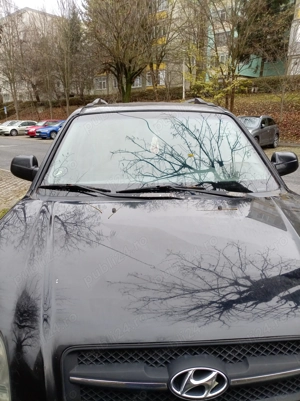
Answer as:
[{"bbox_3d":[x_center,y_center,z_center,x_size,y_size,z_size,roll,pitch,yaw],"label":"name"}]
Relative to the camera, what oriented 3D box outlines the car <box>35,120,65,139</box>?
[{"bbox_3d":[-7.500,-6.008,24.281,1.810,1.470,4.500,12,20,37],"label":"car"}]

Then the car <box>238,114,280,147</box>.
[{"bbox_3d":[5.570,-3.722,15.835,1.860,1.660,4.450,14,21,40],"label":"car"}]

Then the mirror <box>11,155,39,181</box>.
[{"bbox_3d":[-0.880,-0.231,2.070,0.215,0.180,0.130,-1,16,-4],"label":"mirror"}]

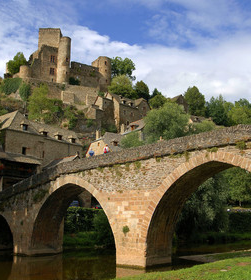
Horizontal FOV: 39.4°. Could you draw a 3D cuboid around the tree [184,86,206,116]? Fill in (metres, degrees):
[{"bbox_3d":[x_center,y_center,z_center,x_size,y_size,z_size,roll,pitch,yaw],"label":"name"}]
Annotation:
[{"bbox_3d":[21.650,-11.770,110.000,6.900,9.840,7.000,0,-12,0],"label":"tree"}]

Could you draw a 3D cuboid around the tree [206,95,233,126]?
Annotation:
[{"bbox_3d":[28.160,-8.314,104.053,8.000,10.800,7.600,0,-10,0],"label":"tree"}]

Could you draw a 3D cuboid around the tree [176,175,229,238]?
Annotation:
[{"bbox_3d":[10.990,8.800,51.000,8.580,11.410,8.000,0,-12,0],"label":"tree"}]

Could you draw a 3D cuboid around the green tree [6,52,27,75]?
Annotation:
[{"bbox_3d":[-42.916,-30.021,137.211,8.800,9.000,8.400,0,-10,0],"label":"green tree"}]

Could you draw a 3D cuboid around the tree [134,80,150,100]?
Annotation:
[{"bbox_3d":[5.480,-16.600,120.000,6.160,7.380,6.000,0,-12,0],"label":"tree"}]

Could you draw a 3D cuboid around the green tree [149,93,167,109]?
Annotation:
[{"bbox_3d":[10.168,-11.683,107.474,5.600,6.000,5.400,0,-10,0],"label":"green tree"}]

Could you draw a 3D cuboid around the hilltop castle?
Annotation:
[{"bbox_3d":[-25.963,-32.476,137.852,38.000,24.500,25.000,2,-10,-13],"label":"hilltop castle"}]

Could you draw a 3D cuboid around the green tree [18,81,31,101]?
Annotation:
[{"bbox_3d":[-32.850,-16.100,114.000,4.550,6.370,4.200,0,-12,0],"label":"green tree"}]

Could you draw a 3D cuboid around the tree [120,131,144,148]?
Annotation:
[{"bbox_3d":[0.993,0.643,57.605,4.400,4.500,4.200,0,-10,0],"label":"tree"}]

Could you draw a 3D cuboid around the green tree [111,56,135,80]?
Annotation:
[{"bbox_3d":[-1.478,-29.597,146.992,11.000,11.500,10.500,0,-10,0],"label":"green tree"}]

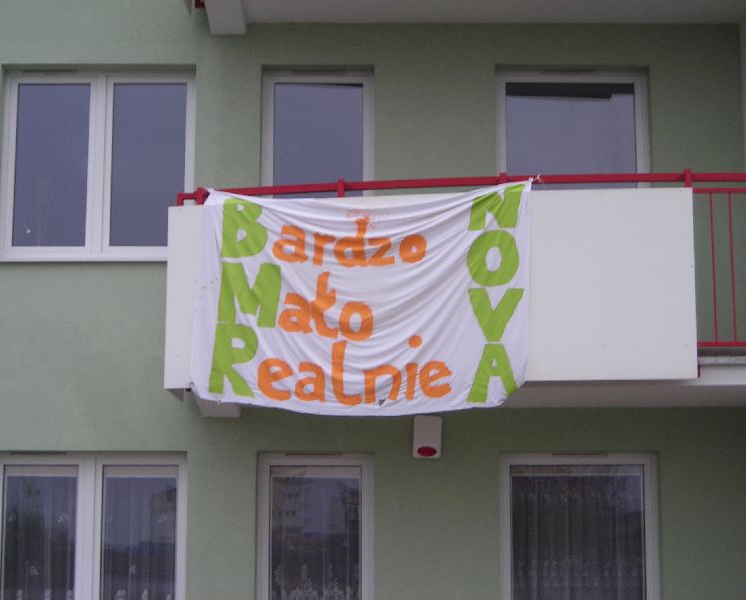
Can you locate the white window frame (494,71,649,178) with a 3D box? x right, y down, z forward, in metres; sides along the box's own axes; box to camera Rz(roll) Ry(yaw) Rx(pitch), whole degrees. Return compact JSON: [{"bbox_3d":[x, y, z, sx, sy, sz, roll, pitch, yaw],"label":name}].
[{"bbox_3d":[1.486,-1.002,13.171,1.146,1.416,0.100,0,-10,0],"label":"white window frame"}]

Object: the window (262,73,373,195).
[{"bbox_3d":[-0.407,-0.641,13.106,0.836,2.150,0.100,0,-10,0],"label":"window"}]

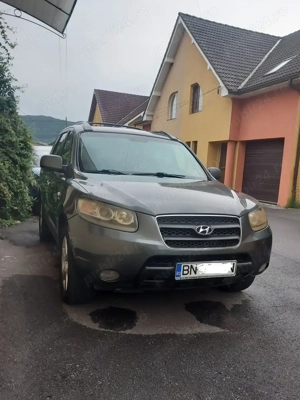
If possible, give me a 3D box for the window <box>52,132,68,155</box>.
[{"bbox_3d":[-1.337,-0.671,4.501,0.080,0.480,0.880,23,-4,-23],"label":"window"}]

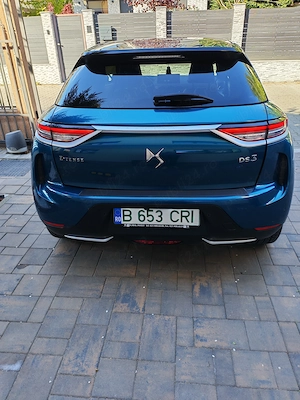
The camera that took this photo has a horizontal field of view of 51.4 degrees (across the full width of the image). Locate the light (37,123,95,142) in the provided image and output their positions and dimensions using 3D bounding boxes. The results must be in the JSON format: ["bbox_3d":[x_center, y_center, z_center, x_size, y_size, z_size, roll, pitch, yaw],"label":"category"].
[{"bbox_3d":[-0.529,-0.422,1.937,0.450,0.115,0.155,10,31,20],"label":"light"}]

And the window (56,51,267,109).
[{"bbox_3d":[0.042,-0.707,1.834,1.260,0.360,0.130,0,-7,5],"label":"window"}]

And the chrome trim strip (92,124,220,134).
[{"bbox_3d":[0.034,-0.399,1.766,0.745,0.055,0.055,0,29,5],"label":"chrome trim strip"}]

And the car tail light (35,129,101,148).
[{"bbox_3d":[-0.514,-0.407,1.938,0.530,0.115,0.165,10,31,20],"label":"car tail light"}]

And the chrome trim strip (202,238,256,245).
[{"bbox_3d":[0.526,0.261,2.054,0.370,0.045,0.065,-3,29,-2],"label":"chrome trim strip"}]

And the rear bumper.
[{"bbox_3d":[0.055,0.075,2.062,1.750,0.460,0.410,0,29,5],"label":"rear bumper"}]

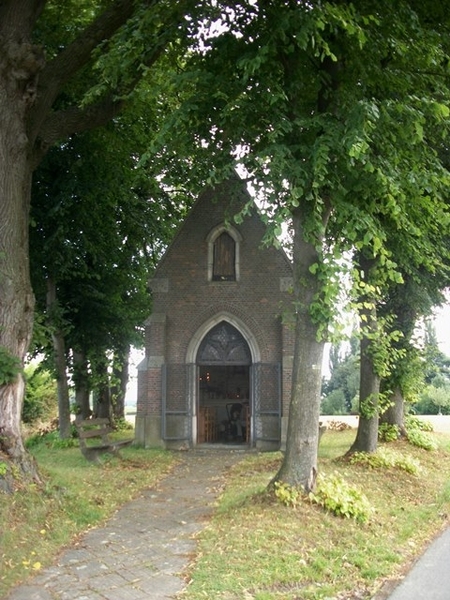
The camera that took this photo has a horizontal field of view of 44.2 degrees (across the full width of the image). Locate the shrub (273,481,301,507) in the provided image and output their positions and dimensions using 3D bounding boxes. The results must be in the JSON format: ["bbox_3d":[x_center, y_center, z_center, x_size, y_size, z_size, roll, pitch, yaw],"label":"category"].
[{"bbox_3d":[0.792,2.506,7.166,0.380,0.280,0.350,0,-10,0],"label":"shrub"}]

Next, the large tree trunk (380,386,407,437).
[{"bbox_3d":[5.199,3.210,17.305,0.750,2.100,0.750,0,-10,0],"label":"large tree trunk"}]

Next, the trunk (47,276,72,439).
[{"bbox_3d":[-4.927,1.644,16.474,0.540,4.800,0.470,0,-10,0],"label":"trunk"}]

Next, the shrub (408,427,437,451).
[{"bbox_3d":[5.562,3.932,15.750,0.820,0.550,0.700,0,-10,0],"label":"shrub"}]

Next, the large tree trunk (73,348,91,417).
[{"bbox_3d":[-4.663,2.946,18.268,0.520,2.700,0.520,0,-10,0],"label":"large tree trunk"}]

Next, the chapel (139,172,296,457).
[{"bbox_3d":[0.060,0.336,16.813,4.500,7.750,5.000,0,-10,1],"label":"chapel"}]

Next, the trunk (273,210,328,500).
[{"bbox_3d":[1.173,0.641,8.525,0.680,4.429,0.620,0,-10,0],"label":"trunk"}]

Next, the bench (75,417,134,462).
[{"bbox_3d":[-2.400,2.817,11.175,0.560,0.800,1.700,-3,-11,18],"label":"bench"}]

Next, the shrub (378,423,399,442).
[{"bbox_3d":[4.780,3.908,16.364,0.620,0.520,0.600,0,-10,0],"label":"shrub"}]

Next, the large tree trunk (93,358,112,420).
[{"bbox_3d":[-4.469,3.290,20.239,0.600,2.305,0.560,0,-10,0],"label":"large tree trunk"}]

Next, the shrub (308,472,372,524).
[{"bbox_3d":[1.543,2.616,7.348,0.720,0.520,0.620,0,-10,0],"label":"shrub"}]

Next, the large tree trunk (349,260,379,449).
[{"bbox_3d":[3.264,1.236,12.991,0.630,4.652,0.570,0,-10,0],"label":"large tree trunk"}]

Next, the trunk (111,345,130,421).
[{"bbox_3d":[-3.727,2.995,19.785,0.600,2.822,0.560,0,-10,0],"label":"trunk"}]

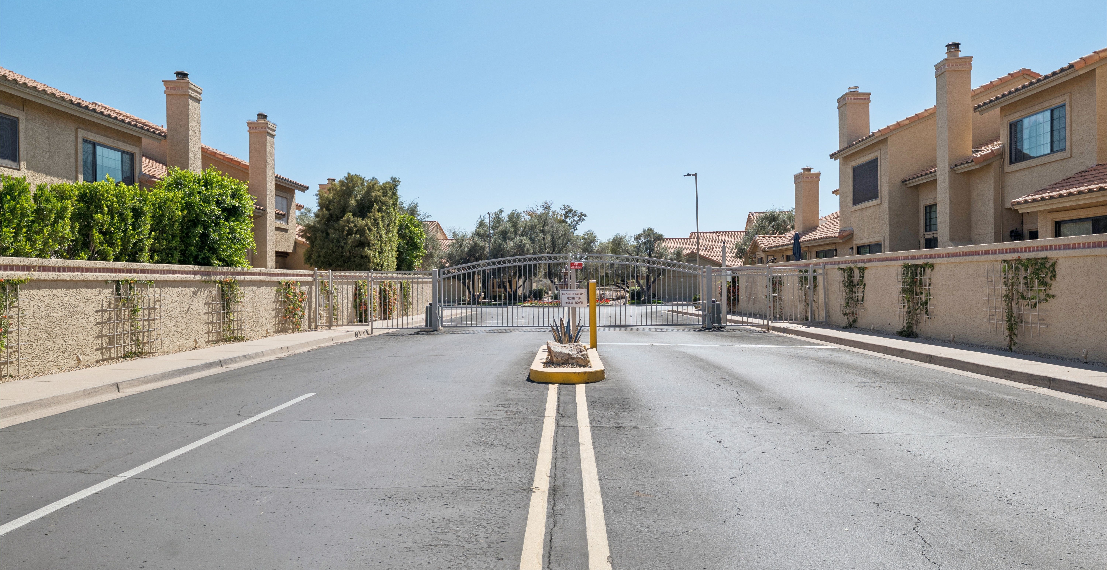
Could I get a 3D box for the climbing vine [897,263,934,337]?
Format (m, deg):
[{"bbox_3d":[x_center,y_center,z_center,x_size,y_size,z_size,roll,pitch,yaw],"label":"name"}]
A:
[{"bbox_3d":[7.594,0.336,16.200,0.220,1.550,1.600,0,0,0],"label":"climbing vine"}]

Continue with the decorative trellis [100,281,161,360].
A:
[{"bbox_3d":[-7.169,0.578,13.116,0.140,1.240,1.720,0,0,1],"label":"decorative trellis"}]

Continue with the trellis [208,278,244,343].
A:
[{"bbox_3d":[-6.995,0.546,16.450,0.220,1.313,1.620,0,0,1],"label":"trellis"}]

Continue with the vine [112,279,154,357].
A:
[{"bbox_3d":[-7.022,0.550,12.800,0.260,1.300,1.150,0,0,1],"label":"vine"}]

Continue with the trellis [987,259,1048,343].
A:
[{"bbox_3d":[7.625,0.260,12.709,0.150,1.250,1.720,0,0,1],"label":"trellis"}]

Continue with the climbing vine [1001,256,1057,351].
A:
[{"bbox_3d":[7.565,0.329,12.300,0.280,1.549,1.050,0,0,0],"label":"climbing vine"}]

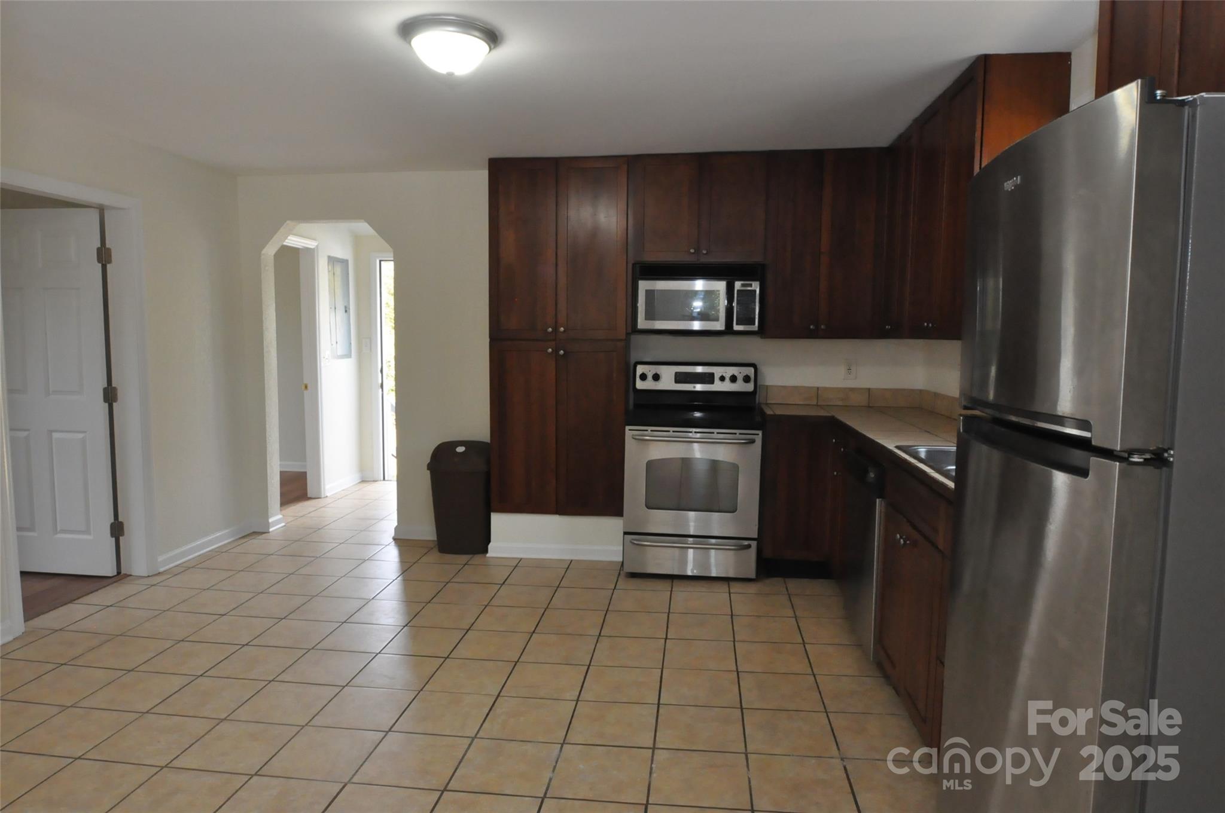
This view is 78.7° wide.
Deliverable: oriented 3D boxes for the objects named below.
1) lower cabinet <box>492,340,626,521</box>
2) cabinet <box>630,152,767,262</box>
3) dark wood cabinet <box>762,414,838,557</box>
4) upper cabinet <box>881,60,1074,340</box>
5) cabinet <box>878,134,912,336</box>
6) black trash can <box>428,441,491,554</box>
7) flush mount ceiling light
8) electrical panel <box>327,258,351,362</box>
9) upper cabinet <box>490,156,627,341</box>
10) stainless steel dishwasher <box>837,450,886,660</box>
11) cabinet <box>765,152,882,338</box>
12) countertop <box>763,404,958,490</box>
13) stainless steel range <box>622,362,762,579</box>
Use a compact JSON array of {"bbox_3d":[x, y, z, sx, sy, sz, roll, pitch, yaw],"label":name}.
[{"bbox_3d":[-0.318,0.120,4.728,0.837,1.084,0.323,1,5,6],"label":"lower cabinet"},{"bbox_3d":[0.511,-1.174,4.503,0.785,0.620,0.330,1,5,6],"label":"cabinet"},{"bbox_3d":[1.068,0.444,4.454,0.389,0.787,0.607,1,5,6],"label":"dark wood cabinet"},{"bbox_3d":[1.628,-0.853,3.528,0.333,1.070,1.452,1,5,6],"label":"upper cabinet"},{"bbox_3d":[1.682,-0.897,3.963,0.320,1.074,0.525,1,5,6],"label":"cabinet"},{"bbox_3d":[-0.973,0.575,4.832,0.432,0.709,0.311,1,5,6],"label":"black trash can"},{"bbox_3d":[-0.562,-1.229,2.568,0.323,0.152,0.323,1,5,6],"label":"flush mount ceiling light"},{"bbox_3d":[-2.395,-0.860,6.553,0.050,0.875,0.385,1,5,6],"label":"electrical panel"},{"bbox_3d":[-0.313,-0.955,4.617,0.832,1.076,0.330,1,5,6],"label":"upper cabinet"},{"bbox_3d":[1.380,0.626,3.249,0.613,0.818,0.622,1,5,6],"label":"stainless steel dishwasher"},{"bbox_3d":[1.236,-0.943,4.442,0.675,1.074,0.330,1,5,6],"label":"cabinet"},{"bbox_3d":[1.251,0.150,3.282,1.008,0.043,2.830,1,5,6],"label":"countertop"},{"bbox_3d":[0.481,0.358,4.476,0.760,1.205,0.650,1,5,6],"label":"stainless steel range"}]

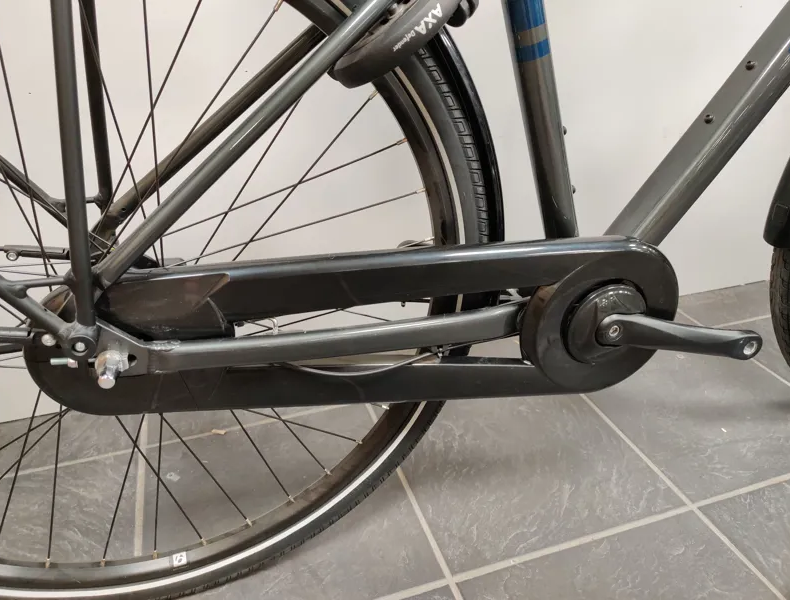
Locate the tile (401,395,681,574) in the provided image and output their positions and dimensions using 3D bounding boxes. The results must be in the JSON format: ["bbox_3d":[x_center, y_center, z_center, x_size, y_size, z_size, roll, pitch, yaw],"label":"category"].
[{"bbox_3d":[0.171,0.220,0.910,0.334,0.010,0.334,-9,31,-16],"label":"tile"}]

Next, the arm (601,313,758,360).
[{"bbox_3d":[0.304,0.037,0.673,0.202,0.034,0.030,6,24,-15],"label":"arm"}]

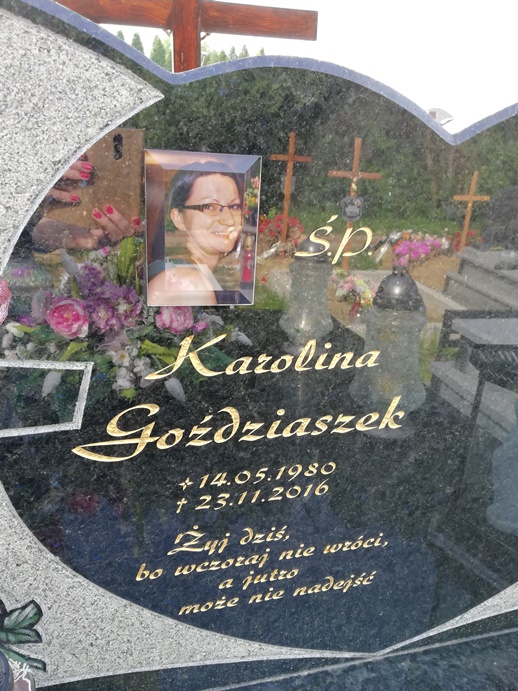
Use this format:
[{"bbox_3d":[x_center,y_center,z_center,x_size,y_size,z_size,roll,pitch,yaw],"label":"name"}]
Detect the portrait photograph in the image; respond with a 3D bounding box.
[{"bbox_3d":[-0.045,-0.091,0.436,0.090,0.121,0.009,-2,21,-14],"label":"portrait photograph"}]

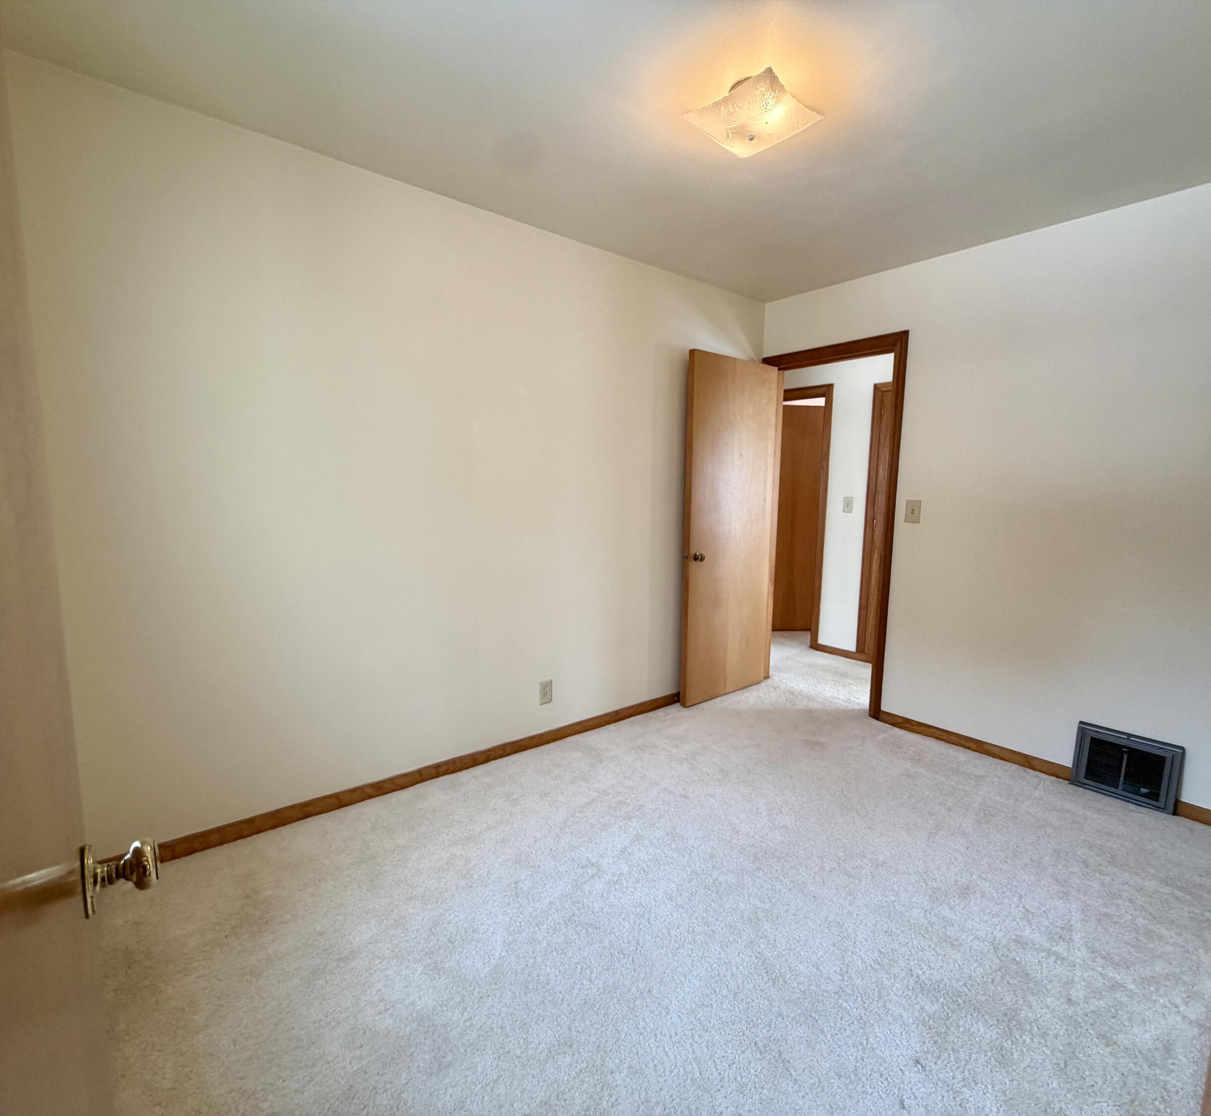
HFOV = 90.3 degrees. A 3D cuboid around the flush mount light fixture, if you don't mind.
[{"bbox_3d":[0.444,-1.304,1.796,0.305,0.115,0.305,-6,10,-43],"label":"flush mount light fixture"}]

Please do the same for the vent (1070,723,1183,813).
[{"bbox_3d":[2.193,0.880,2.539,0.040,0.283,0.333,-5,9,-39],"label":"vent"}]

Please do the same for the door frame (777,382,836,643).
[{"bbox_3d":[1.508,-0.346,5.049,0.120,2.088,0.800,-5,9,-39],"label":"door frame"}]

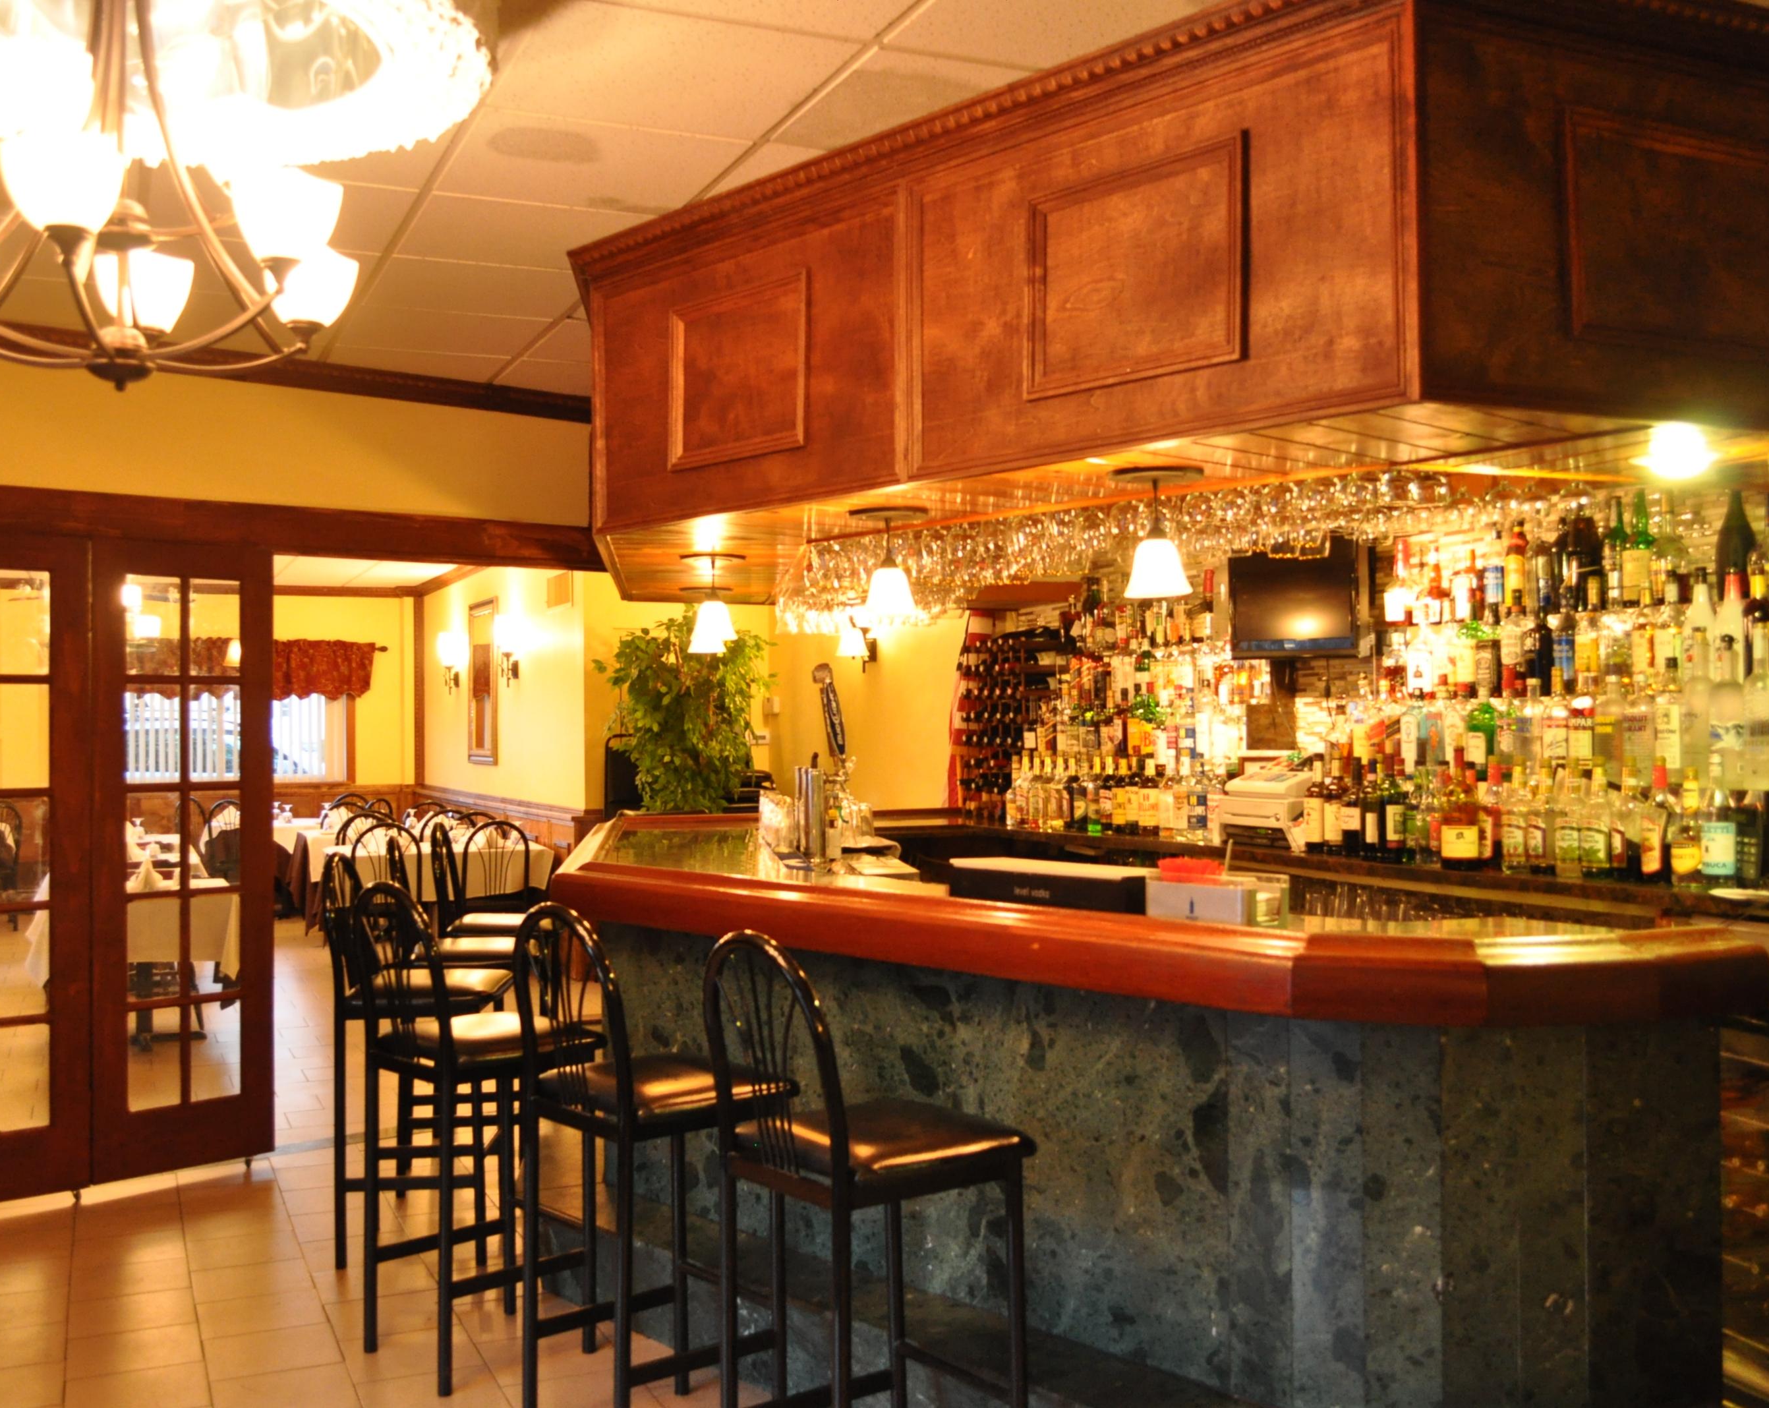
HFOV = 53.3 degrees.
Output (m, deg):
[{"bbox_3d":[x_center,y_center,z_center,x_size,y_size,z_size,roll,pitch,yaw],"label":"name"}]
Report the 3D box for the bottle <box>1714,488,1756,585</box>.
[{"bbox_3d":[2.244,-0.445,4.652,0.107,0.345,0.107,0,-1,-41],"label":"bottle"}]

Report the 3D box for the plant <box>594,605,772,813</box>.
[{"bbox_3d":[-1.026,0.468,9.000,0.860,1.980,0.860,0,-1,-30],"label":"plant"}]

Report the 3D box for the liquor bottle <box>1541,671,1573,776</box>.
[{"bbox_3d":[1.889,0.048,4.950,0.082,0.302,0.082,0,-1,-38],"label":"liquor bottle"}]

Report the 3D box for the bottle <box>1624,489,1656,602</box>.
[{"bbox_3d":[2.012,-0.418,4.705,0.085,0.299,0.085,-1,-1,25],"label":"bottle"}]

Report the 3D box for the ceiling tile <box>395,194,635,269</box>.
[{"bbox_3d":[-0.907,-1.206,4.522,0.610,0.020,0.610,0,-1,-24],"label":"ceiling tile"}]

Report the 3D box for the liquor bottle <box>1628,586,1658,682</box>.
[{"bbox_3d":[1.998,-0.169,4.651,0.078,0.286,0.078,0,-1,-41],"label":"liquor bottle"}]

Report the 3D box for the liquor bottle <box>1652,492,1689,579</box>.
[{"bbox_3d":[2.127,-0.424,4.782,0.090,0.310,0.100,0,-1,-41],"label":"liquor bottle"}]

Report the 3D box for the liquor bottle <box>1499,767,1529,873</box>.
[{"bbox_3d":[1.695,0.302,4.720,0.086,0.313,0.086,0,-1,-38],"label":"liquor bottle"}]

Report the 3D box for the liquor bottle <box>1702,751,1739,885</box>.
[{"bbox_3d":[2.057,0.280,4.344,0.086,0.328,0.086,0,-1,-40],"label":"liquor bottle"}]

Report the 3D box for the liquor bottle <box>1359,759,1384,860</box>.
[{"bbox_3d":[1.433,0.310,5.191,0.074,0.294,0.074,-1,-1,28],"label":"liquor bottle"}]

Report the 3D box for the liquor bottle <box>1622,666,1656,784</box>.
[{"bbox_3d":[1.907,0.062,4.454,0.085,0.295,0.085,-1,-1,33],"label":"liquor bottle"}]

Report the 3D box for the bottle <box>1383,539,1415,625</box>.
[{"bbox_3d":[1.625,-0.386,5.571,0.090,0.268,0.085,-1,-1,24],"label":"bottle"}]

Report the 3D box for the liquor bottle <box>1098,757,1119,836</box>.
[{"bbox_3d":[0.812,0.326,6.399,0.074,0.285,0.074,-1,-1,12],"label":"liquor bottle"}]

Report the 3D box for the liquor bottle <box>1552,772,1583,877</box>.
[{"bbox_3d":[1.755,0.298,4.522,0.078,0.302,0.078,0,-1,-40],"label":"liquor bottle"}]

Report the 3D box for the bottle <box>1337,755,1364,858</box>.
[{"bbox_3d":[1.374,0.304,5.207,0.075,0.295,0.075,-1,-1,20],"label":"bottle"}]

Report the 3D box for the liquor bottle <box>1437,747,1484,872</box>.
[{"bbox_3d":[1.571,0.277,4.816,0.108,0.351,0.090,-1,-1,25],"label":"liquor bottle"}]

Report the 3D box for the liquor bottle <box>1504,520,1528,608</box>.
[{"bbox_3d":[1.909,-0.418,5.330,0.072,0.280,0.072,0,-1,-38],"label":"liquor bottle"}]

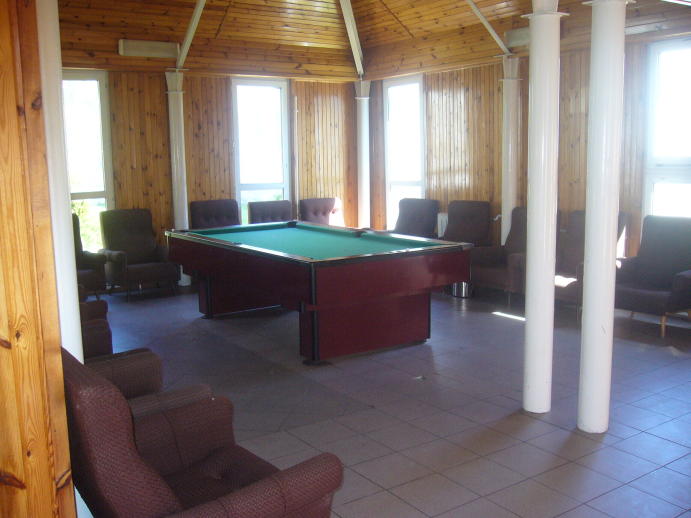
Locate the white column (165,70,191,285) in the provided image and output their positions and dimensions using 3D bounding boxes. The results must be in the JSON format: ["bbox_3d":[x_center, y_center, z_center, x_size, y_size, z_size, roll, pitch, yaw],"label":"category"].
[{"bbox_3d":[-1.971,-0.946,8.250,0.200,2.530,0.200,-7,10,-34],"label":"white column"}]

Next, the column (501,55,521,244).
[{"bbox_3d":[1.805,-0.922,7.628,0.200,2.530,0.200,-7,10,-34],"label":"column"}]

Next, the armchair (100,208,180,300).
[{"bbox_3d":[-2.367,-0.077,8.055,0.700,0.950,0.790,-6,9,-31],"label":"armchair"}]

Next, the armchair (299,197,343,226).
[{"bbox_3d":[-0.207,-0.305,9.353,0.700,0.970,0.780,-6,9,-31],"label":"armchair"}]

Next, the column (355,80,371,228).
[{"bbox_3d":[0.261,-1.206,9.741,0.200,2.530,0.200,-1,8,0],"label":"column"}]

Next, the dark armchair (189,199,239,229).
[{"bbox_3d":[-1.490,-0.181,8.587,0.700,0.980,0.780,-6,9,-31],"label":"dark armchair"}]

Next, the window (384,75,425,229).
[{"bbox_3d":[0.794,-1.086,9.146,0.120,2.480,0.750,-8,10,-40],"label":"window"}]

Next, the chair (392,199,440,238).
[{"bbox_3d":[0.667,-0.283,8.886,0.790,0.940,0.760,-7,10,-34],"label":"chair"}]

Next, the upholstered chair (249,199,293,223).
[{"bbox_3d":[-0.799,-0.248,8.828,0.760,0.950,0.790,-7,10,-34],"label":"upholstered chair"}]

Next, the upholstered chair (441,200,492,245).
[{"bbox_3d":[1.166,-0.184,8.156,0.790,0.940,0.760,-7,10,-34],"label":"upholstered chair"}]

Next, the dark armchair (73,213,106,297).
[{"bbox_3d":[-3.002,0.008,7.360,0.760,0.940,0.790,-7,10,-34],"label":"dark armchair"}]

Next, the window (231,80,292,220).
[{"bbox_3d":[-1.099,-1.067,9.241,0.760,2.480,0.120,-6,9,-31],"label":"window"}]

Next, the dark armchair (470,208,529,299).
[{"bbox_3d":[1.825,-0.054,7.383,0.790,0.950,0.700,-8,10,-40],"label":"dark armchair"}]

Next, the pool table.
[{"bbox_3d":[-0.381,0.210,6.285,1.480,0.805,2.720,-6,10,-34],"label":"pool table"}]

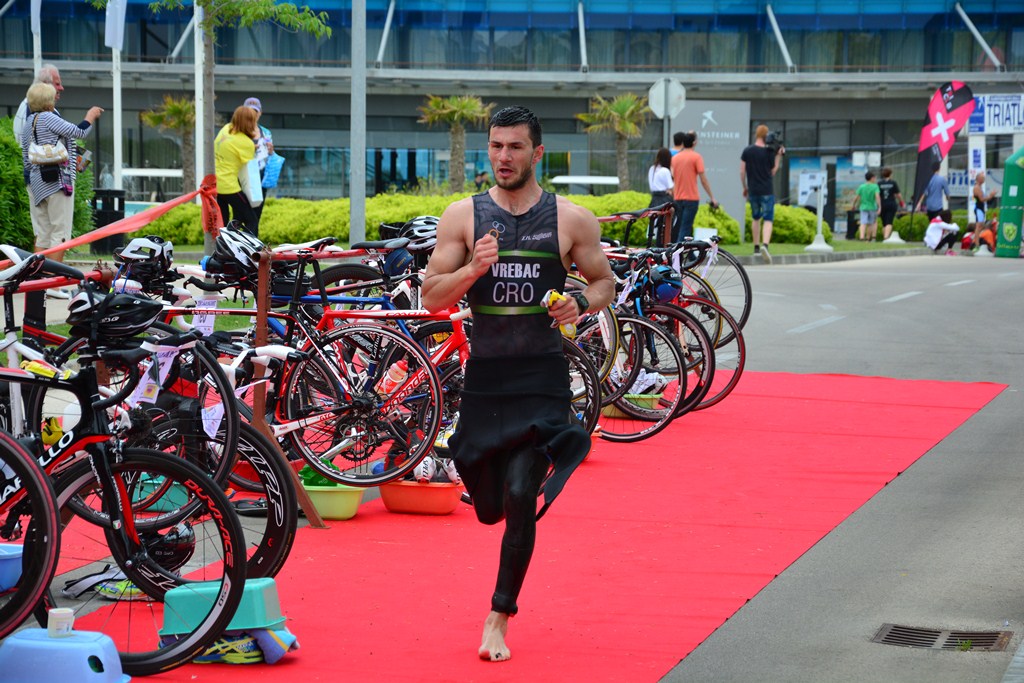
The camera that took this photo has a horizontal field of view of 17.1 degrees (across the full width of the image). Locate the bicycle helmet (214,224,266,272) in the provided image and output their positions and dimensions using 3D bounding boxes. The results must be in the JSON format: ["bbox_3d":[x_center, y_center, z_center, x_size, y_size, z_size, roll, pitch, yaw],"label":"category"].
[{"bbox_3d":[-1.250,-0.425,15.600,0.280,0.170,0.210,40,29,-8],"label":"bicycle helmet"}]

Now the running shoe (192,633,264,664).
[{"bbox_3d":[-0.891,0.921,10.330,0.300,0.105,0.110,0,3,-6],"label":"running shoe"}]

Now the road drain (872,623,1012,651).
[{"bbox_3d":[1.366,0.950,10.821,0.430,0.040,0.420,1,3,12],"label":"road drain"}]

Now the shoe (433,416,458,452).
[{"bbox_3d":[-0.273,0.435,16.500,0.280,0.130,0.105,1,3,9],"label":"shoe"}]

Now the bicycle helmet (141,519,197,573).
[{"bbox_3d":[-1.252,0.742,12.300,0.280,0.190,0.210,3,4,41],"label":"bicycle helmet"}]

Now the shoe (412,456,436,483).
[{"bbox_3d":[-0.371,0.551,14.480,0.100,0.115,0.270,0,-12,2],"label":"shoe"}]

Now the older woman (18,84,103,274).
[{"bbox_3d":[-3.392,-1.137,25.700,0.550,1.630,0.550,3,4,41],"label":"older woman"}]

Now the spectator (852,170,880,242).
[{"bbox_3d":[7.373,-2.808,71.000,0.520,1.460,0.360,1,3,9],"label":"spectator"}]

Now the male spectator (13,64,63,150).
[{"bbox_3d":[-3.582,-1.231,26.100,0.420,1.770,0.550,-1,4,-18],"label":"male spectator"}]

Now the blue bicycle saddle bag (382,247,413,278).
[{"bbox_3d":[-0.519,-0.368,15.600,0.140,0.135,0.090,1,4,12],"label":"blue bicycle saddle bag"}]

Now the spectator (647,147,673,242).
[{"bbox_3d":[2.007,-1.865,46.300,0.430,1.570,0.360,1,3,9],"label":"spectator"}]

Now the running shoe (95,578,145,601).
[{"bbox_3d":[-1.308,0.840,11.800,0.285,0.110,0.105,1,3,12],"label":"running shoe"}]

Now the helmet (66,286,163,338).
[{"bbox_3d":[-1.176,-0.086,10.100,0.280,0.155,0.205,-4,3,1],"label":"helmet"}]

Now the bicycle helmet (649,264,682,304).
[{"bbox_3d":[0.885,-0.336,19.800,0.210,0.210,0.270,2,10,-30],"label":"bicycle helmet"}]

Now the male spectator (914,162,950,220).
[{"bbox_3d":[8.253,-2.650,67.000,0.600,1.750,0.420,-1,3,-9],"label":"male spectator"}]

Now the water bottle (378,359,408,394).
[{"bbox_3d":[-0.512,0.156,14.650,0.074,0.190,0.074,38,10,12],"label":"water bottle"}]

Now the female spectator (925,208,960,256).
[{"bbox_3d":[8.071,-2.062,64.000,0.620,0.860,0.450,2,4,31],"label":"female spectator"}]

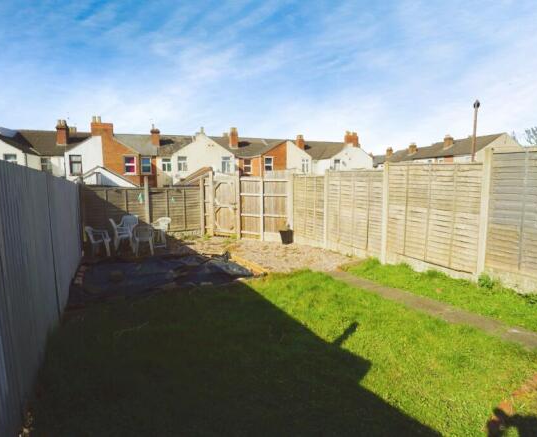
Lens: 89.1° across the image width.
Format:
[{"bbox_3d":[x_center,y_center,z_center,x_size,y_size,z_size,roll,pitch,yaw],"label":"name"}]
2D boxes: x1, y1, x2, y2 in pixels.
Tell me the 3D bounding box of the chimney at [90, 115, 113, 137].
[{"bbox_3d":[-14.027,-7.818,23.000,1.500,1.740,0.600,-2,6,-19],"label":"chimney"}]

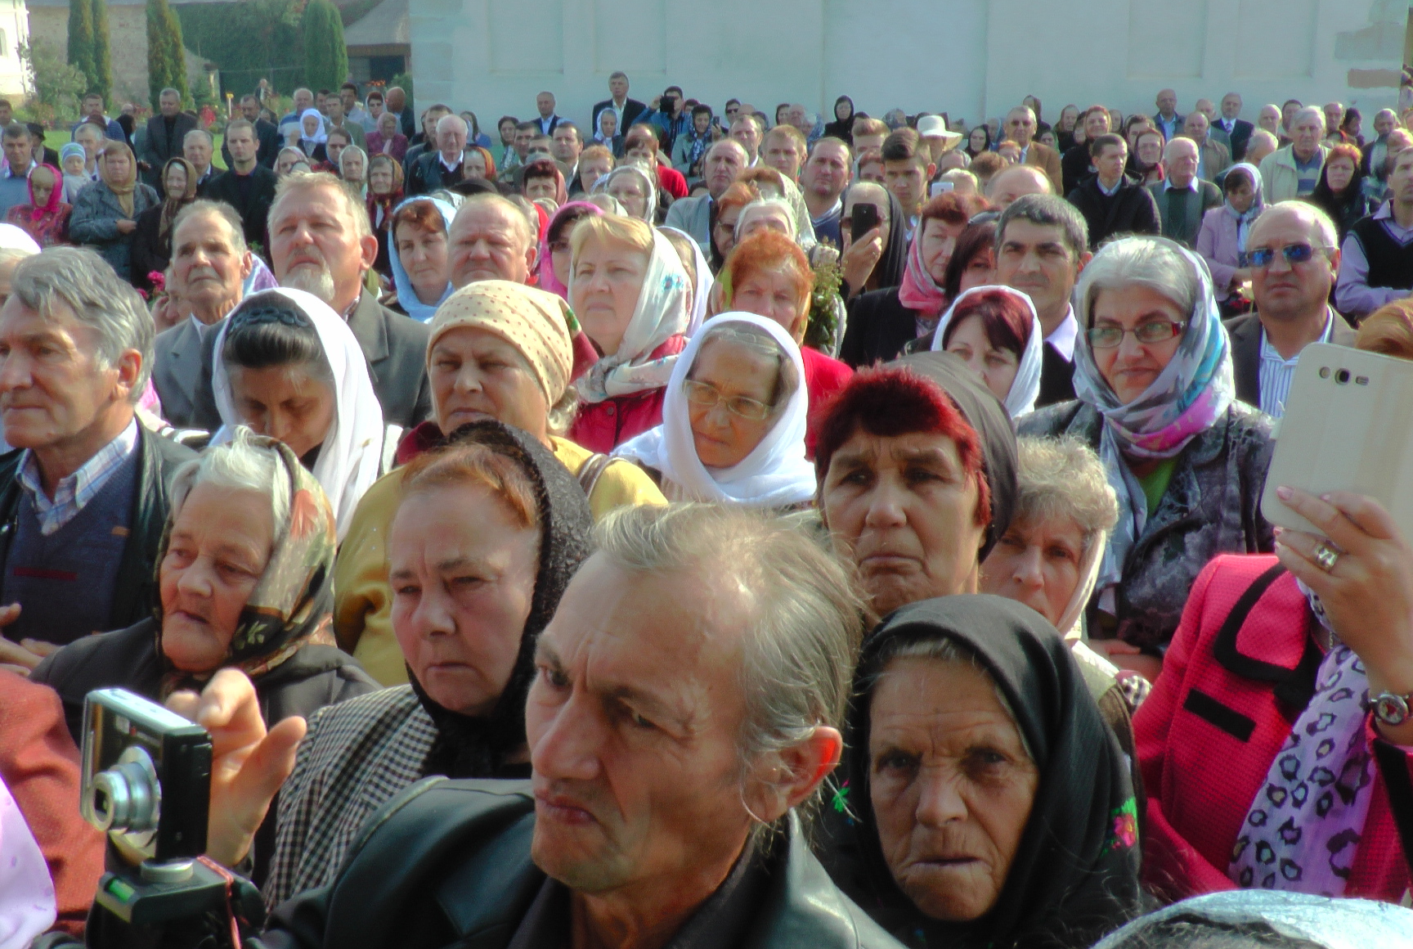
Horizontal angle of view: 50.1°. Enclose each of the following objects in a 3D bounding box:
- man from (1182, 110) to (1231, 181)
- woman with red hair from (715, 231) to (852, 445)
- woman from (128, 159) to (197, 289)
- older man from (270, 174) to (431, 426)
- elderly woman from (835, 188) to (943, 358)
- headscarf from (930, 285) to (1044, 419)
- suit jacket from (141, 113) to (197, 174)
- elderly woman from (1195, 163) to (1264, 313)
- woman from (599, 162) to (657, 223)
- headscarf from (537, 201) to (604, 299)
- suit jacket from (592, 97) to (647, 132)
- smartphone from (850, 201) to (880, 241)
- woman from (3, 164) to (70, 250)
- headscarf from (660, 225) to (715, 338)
[{"bbox_3d":[3.566,-1.827,11.218,0.520,1.700,0.320,7,16,23],"label":"man"},{"bbox_3d":[0.130,0.288,3.152,0.480,1.580,0.320,2,15,8],"label":"woman with red hair"},{"bbox_3d":[-2.786,-0.946,8.094,0.480,1.480,0.340,-1,15,-2],"label":"woman"},{"bbox_3d":[-0.698,0.269,3.003,0.500,1.700,0.330,3,16,12],"label":"older man"},{"bbox_3d":[0.478,-0.087,4.553,0.480,1.550,0.380,3,15,10],"label":"elderly woman"},{"bbox_3d":[0.498,-0.195,2.718,0.205,0.300,0.235,6,16,21],"label":"headscarf"},{"bbox_3d":[-4.426,-2.635,12.597,0.500,0.760,0.300,-4,16,-14],"label":"suit jacket"},{"bbox_3d":[2.504,-0.727,7.296,0.470,1.530,0.360,7,17,26],"label":"elderly woman"},{"bbox_3d":[-0.315,-0.568,6.497,0.470,1.500,0.320,5,16,19],"label":"woman"},{"bbox_3d":[-0.350,-0.593,4.150,0.240,0.330,0.260,2,15,8],"label":"headscarf"},{"bbox_3d":[-0.763,-2.952,13.397,0.540,0.760,0.300,1,15,3],"label":"suit jacket"},{"bbox_3d":[0.426,-0.664,4.050,0.068,0.135,0.011,1,15,-7],"label":"smartphone"},{"bbox_3d":[-3.605,-0.962,8.392,0.480,1.500,0.320,-3,15,-10],"label":"woman"},{"bbox_3d":[-0.088,-0.350,3.091,0.220,0.320,0.250,8,17,29],"label":"headscarf"}]

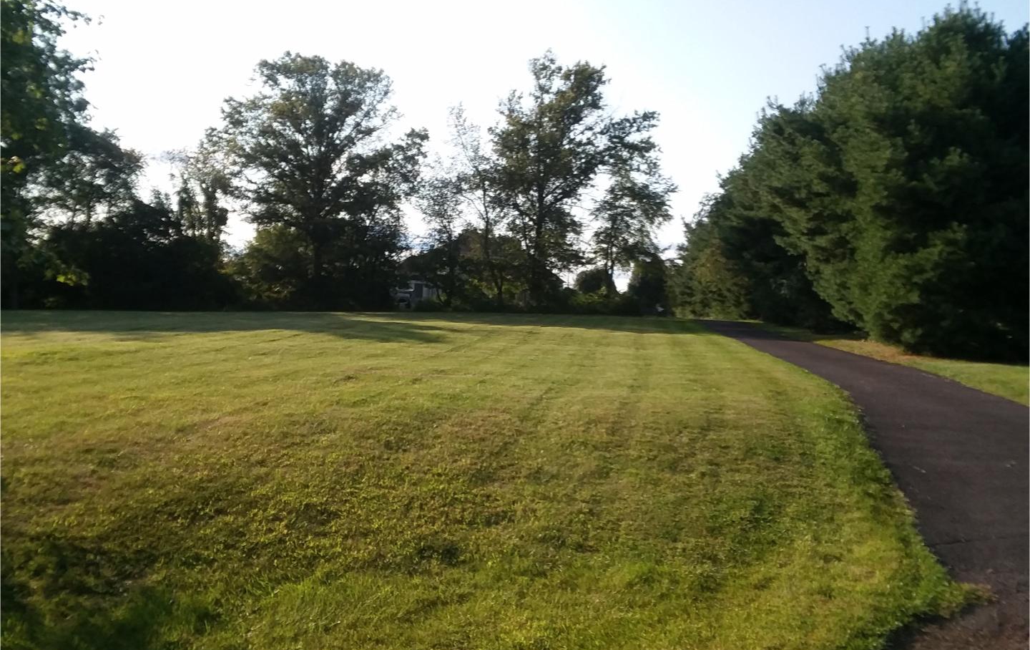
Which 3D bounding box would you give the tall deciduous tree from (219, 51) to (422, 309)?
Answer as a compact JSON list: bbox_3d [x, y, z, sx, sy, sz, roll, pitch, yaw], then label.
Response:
[{"bbox_3d":[-13.790,-10.350,62.000,14.920,18.330,13.500,0,1,0],"label":"tall deciduous tree"}]

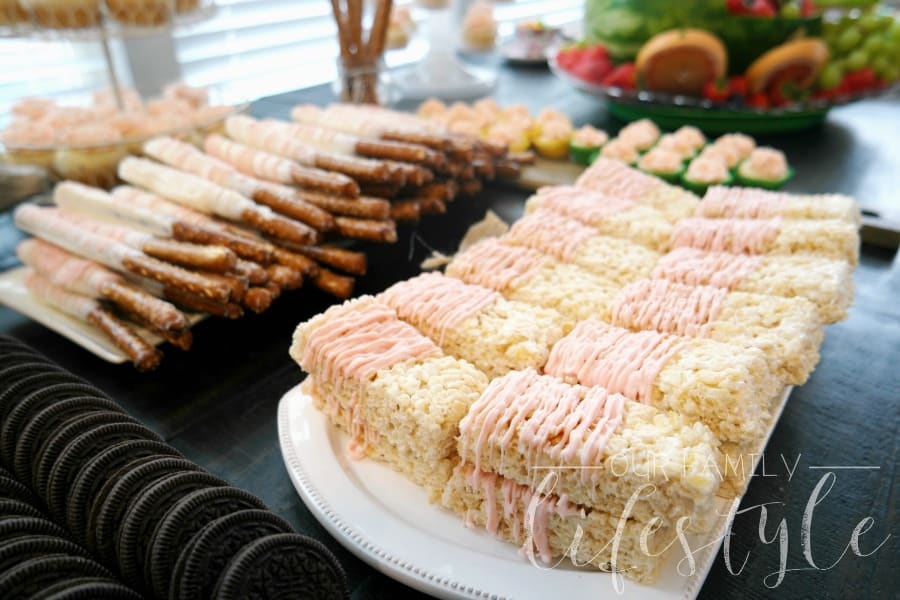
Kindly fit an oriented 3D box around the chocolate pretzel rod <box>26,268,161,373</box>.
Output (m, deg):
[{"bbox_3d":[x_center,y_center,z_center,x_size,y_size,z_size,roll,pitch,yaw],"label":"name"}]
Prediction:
[{"bbox_3d":[-0.206,0.008,0.336,0.145,0.014,0.014,21,37,33],"label":"chocolate pretzel rod"}]

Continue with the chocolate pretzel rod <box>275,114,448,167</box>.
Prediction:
[{"bbox_3d":[-0.092,-0.146,0.544,0.183,0.016,0.016,19,36,24],"label":"chocolate pretzel rod"}]

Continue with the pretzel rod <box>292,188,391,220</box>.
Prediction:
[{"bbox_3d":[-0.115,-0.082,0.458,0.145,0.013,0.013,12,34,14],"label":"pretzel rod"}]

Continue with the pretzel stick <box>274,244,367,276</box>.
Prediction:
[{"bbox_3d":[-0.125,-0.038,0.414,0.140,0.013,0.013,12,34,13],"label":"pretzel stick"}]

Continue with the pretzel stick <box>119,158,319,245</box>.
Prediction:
[{"bbox_3d":[-0.169,-0.070,0.421,0.189,0.017,0.017,20,36,24],"label":"pretzel stick"}]

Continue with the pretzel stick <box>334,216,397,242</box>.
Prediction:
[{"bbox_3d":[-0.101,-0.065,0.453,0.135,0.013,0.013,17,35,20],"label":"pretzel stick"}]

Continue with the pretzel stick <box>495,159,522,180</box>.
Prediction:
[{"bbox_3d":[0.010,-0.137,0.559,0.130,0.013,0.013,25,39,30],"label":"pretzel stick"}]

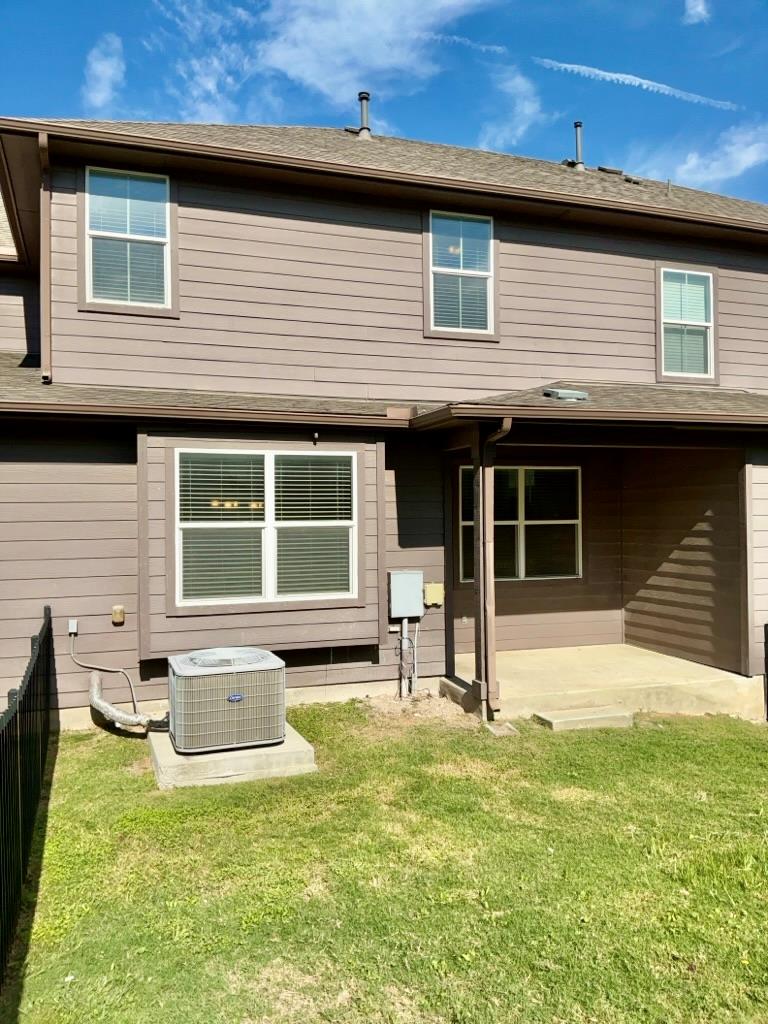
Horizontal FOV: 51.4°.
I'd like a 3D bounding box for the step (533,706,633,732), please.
[{"bbox_3d":[1.987,2.072,7.953,0.910,0.113,0.360,0,-1,-19],"label":"step"}]

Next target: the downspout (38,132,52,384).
[{"bbox_3d":[-3.569,-2.636,8.403,0.100,2.500,0.480,0,-1,-19],"label":"downspout"}]

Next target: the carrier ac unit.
[{"bbox_3d":[-1.347,1.556,6.770,0.875,0.670,0.860,0,-1,-19],"label":"carrier ac unit"}]

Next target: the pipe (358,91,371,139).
[{"bbox_3d":[-0.338,-6.879,13.865,0.185,0.820,0.185,0,-1,-19],"label":"pipe"}]

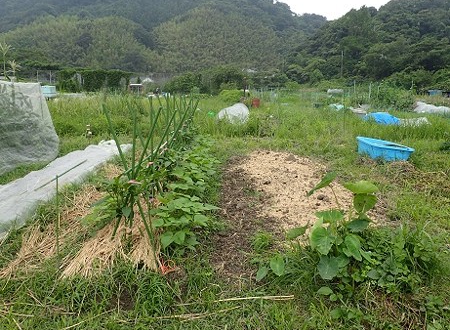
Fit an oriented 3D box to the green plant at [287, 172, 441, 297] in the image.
[{"bbox_3d":[1.070,0.497,3.003,1.120,0.760,0.850,0,12,0],"label":"green plant"}]

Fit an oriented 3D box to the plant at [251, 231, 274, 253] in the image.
[{"bbox_3d":[0.355,0.712,3.448,0.205,0.155,0.190,0,12,0],"label":"plant"}]

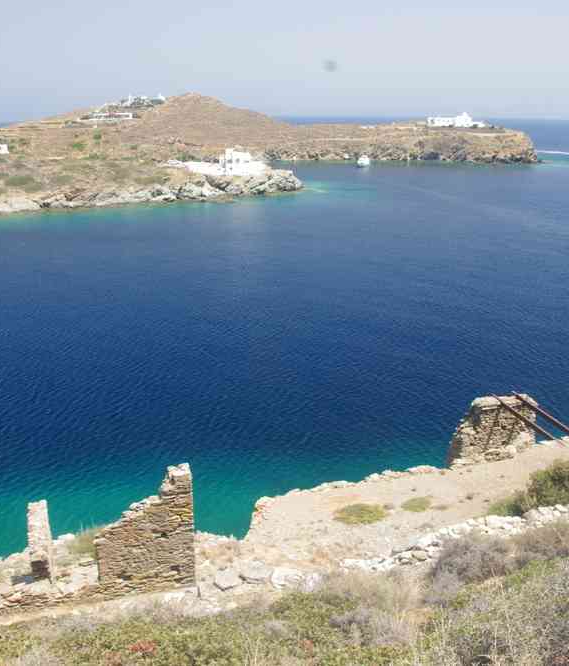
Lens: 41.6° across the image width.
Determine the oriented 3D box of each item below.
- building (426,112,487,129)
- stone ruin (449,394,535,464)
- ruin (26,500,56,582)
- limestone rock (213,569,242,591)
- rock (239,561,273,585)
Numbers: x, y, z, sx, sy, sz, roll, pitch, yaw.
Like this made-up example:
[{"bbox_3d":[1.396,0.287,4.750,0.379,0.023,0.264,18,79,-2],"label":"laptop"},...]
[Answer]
[{"bbox_3d":[89.712,-110.515,389.638,30.000,8.000,11.000,2,16,6],"label":"building"},{"bbox_3d":[9.028,4.220,32.675,3.200,2.400,1.700,-4,17,-11],"label":"stone ruin"},{"bbox_3d":[-8.072,6.905,24.812,0.680,2.600,0.650,-3,16,-11],"label":"ruin"},{"bbox_3d":[-1.892,8.183,24.870,0.800,0.350,0.600,-6,17,-19],"label":"limestone rock"},{"bbox_3d":[-1.017,8.184,25.600,1.100,0.400,0.800,0,16,0],"label":"rock"}]

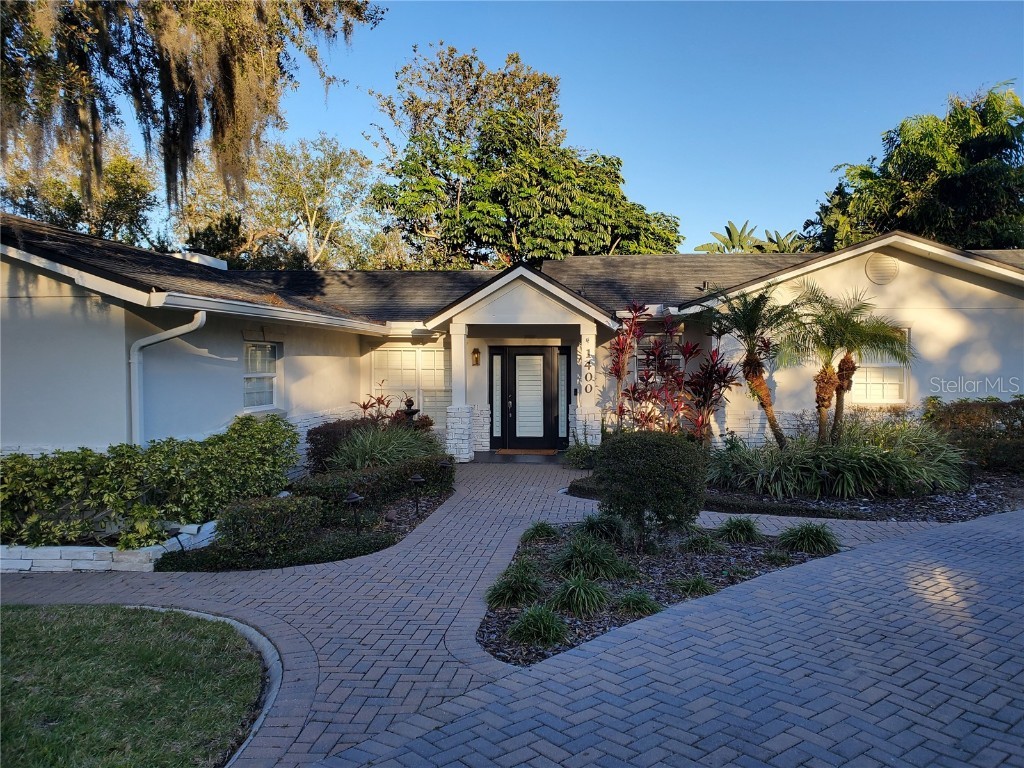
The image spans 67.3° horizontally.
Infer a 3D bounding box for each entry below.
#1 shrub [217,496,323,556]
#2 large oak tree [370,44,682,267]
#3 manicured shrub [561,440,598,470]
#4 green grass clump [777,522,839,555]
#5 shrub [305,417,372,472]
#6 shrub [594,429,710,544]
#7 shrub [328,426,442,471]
[{"bbox_3d":[-2.445,1.364,7.756,1.050,0.500,0.850,0,2,5],"label":"shrub"},{"bbox_3d":[0.534,-5.752,28.306,11.400,13.300,9.800,0,2,5],"label":"large oak tree"},{"bbox_3d":[1.225,1.179,13.553,0.660,0.500,0.620,0,2,5],"label":"manicured shrub"},{"bbox_3d":[2.720,1.365,7.055,0.580,0.290,0.550,0,2,5],"label":"green grass clump"},{"bbox_3d":[-2.781,1.016,12.546,1.200,0.900,1.150,0,2,5],"label":"shrub"},{"bbox_3d":[1.317,0.977,7.391,1.080,1.100,1.060,0,2,5],"label":"shrub"},{"bbox_3d":[-2.031,1.088,12.349,1.800,0.750,1.250,0,2,5],"label":"shrub"}]

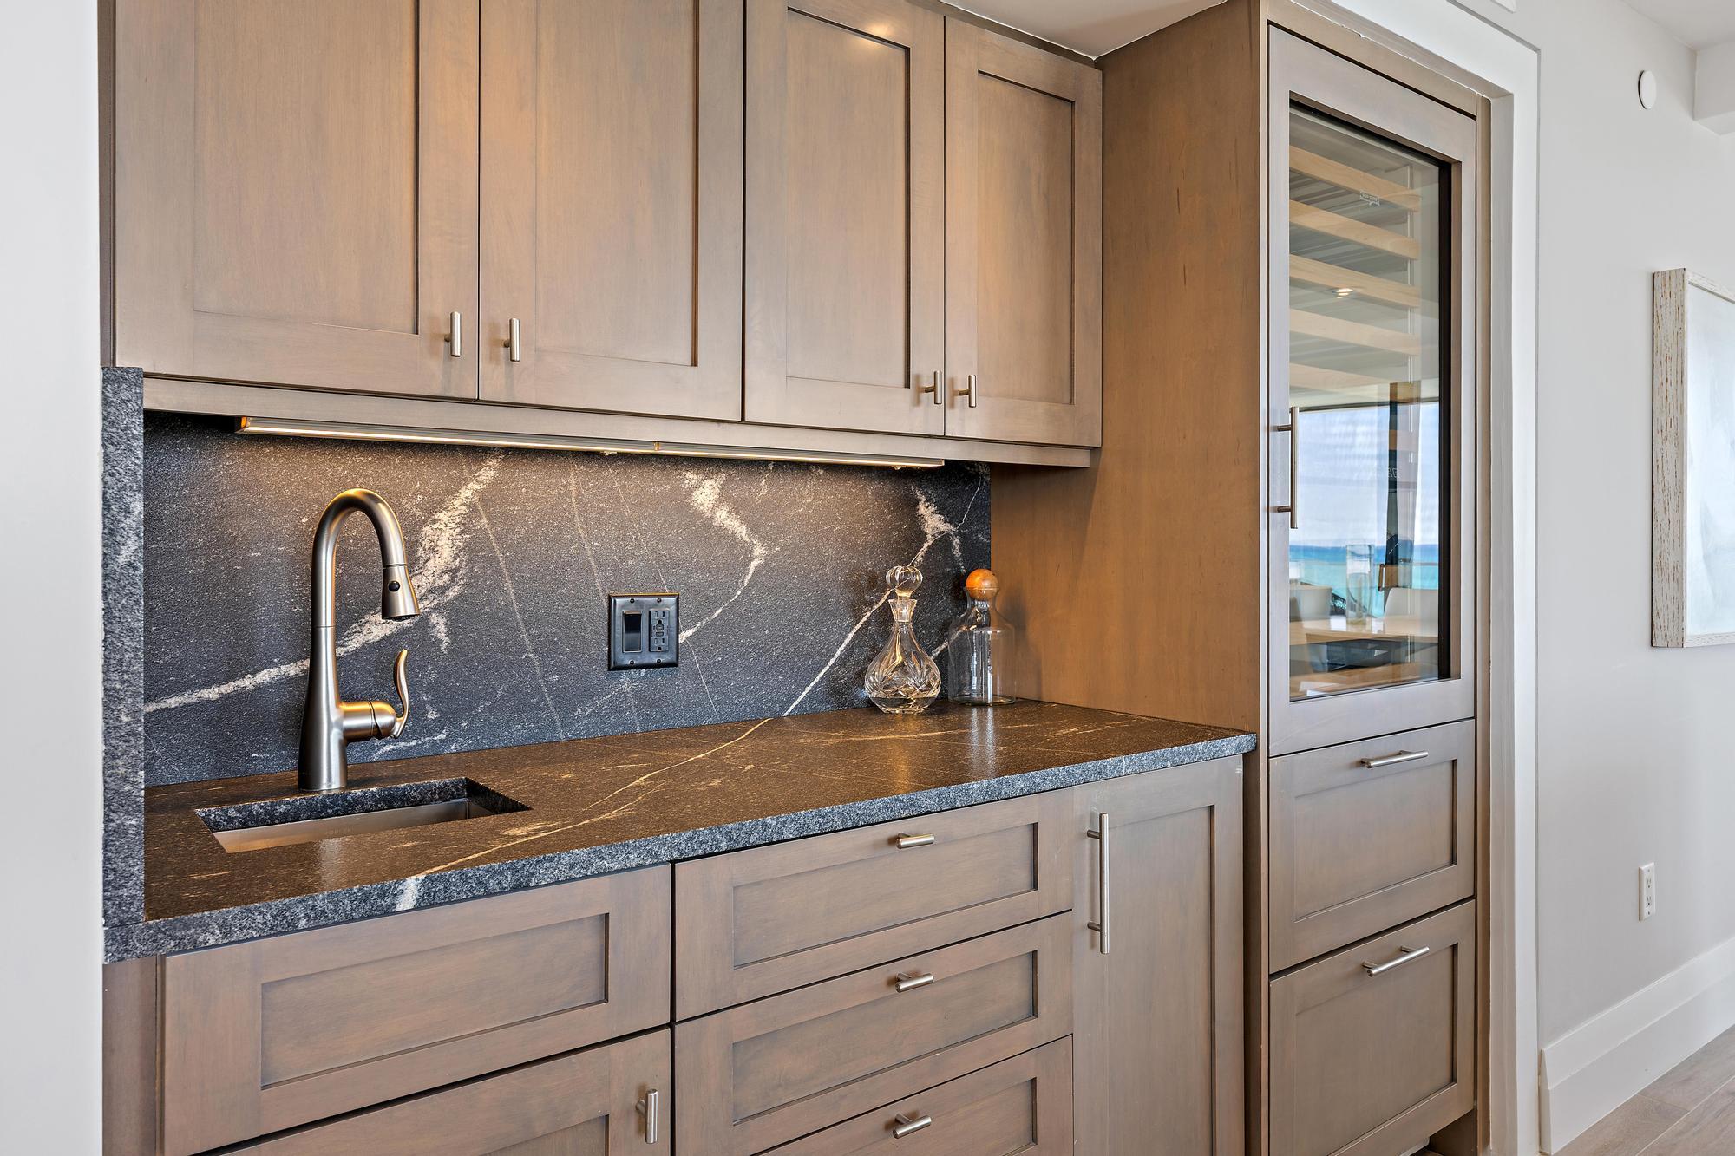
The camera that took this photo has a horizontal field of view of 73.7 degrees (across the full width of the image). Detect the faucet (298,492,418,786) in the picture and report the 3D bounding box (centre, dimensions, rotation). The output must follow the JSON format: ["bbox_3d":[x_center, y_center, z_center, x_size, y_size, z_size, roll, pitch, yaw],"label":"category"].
[{"bbox_3d":[-0.573,0.076,1.385,0.250,0.361,0.138,0,1,42],"label":"faucet"}]

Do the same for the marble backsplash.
[{"bbox_3d":[-0.355,0.014,1.855,1.487,0.464,0.030,-1,1,-37],"label":"marble backsplash"}]

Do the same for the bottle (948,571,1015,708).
[{"bbox_3d":[0.215,0.111,2.179,0.123,0.252,0.123,0,1,0],"label":"bottle"}]

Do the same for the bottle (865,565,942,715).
[{"bbox_3d":[0.065,0.110,2.064,0.137,0.260,0.137,0,1,0],"label":"bottle"}]

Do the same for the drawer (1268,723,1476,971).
[{"bbox_3d":[0.795,0.451,2.178,0.671,0.345,0.420,-1,1,-37],"label":"drawer"}]

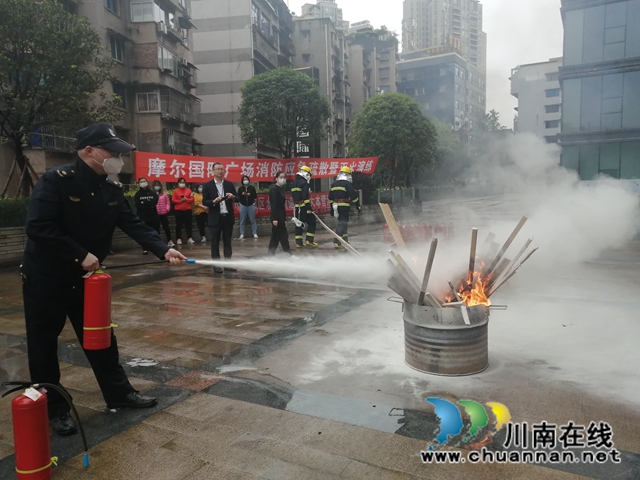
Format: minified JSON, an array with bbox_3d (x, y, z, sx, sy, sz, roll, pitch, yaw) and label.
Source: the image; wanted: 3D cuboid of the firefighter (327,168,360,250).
[{"bbox_3d":[0.512,-0.721,10.250,0.640,1.720,0.480,2,7,30],"label":"firefighter"}]

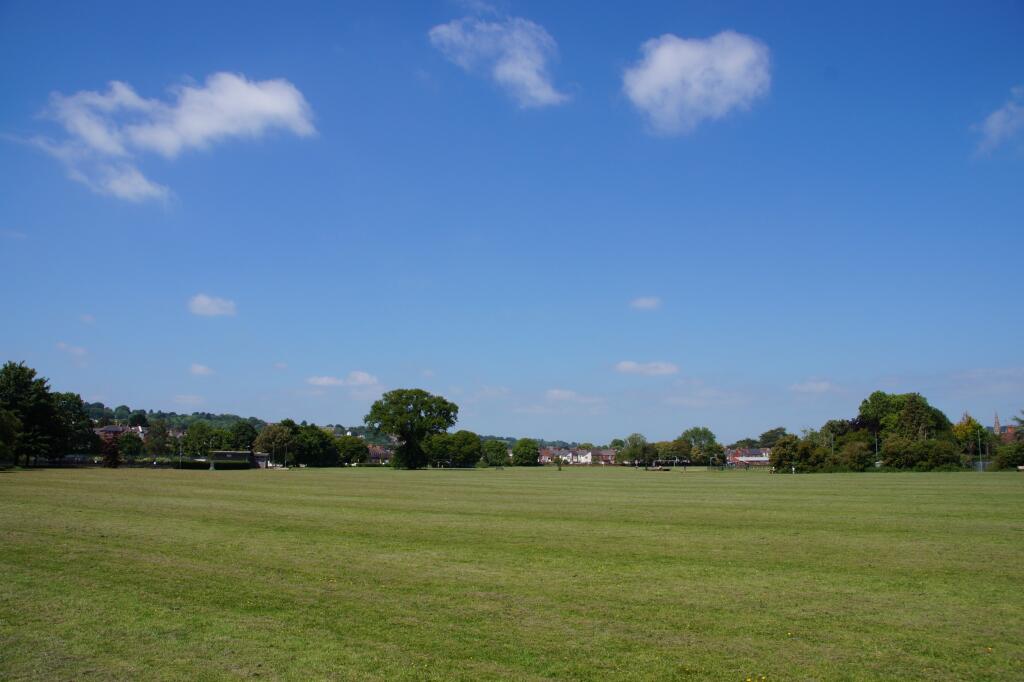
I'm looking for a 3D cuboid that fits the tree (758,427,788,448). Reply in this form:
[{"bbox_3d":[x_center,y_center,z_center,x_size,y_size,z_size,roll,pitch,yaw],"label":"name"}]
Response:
[{"bbox_3d":[109.000,42.310,320.000,12.250,13.310,11.640,-3,-10,18],"label":"tree"}]

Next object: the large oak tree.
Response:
[{"bbox_3d":[-24.870,21.780,190.000,22.800,20.000,21.660,1,-9,-7],"label":"large oak tree"}]

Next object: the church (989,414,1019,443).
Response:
[{"bbox_3d":[332.920,62.650,520.000,19.910,25.680,24.000,0,-9,0],"label":"church"}]

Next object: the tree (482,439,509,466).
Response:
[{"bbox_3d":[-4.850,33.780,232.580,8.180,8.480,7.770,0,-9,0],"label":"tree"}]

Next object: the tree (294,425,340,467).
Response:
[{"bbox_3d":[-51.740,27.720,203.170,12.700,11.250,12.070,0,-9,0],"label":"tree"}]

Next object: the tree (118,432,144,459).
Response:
[{"bbox_3d":[-93.270,26.470,188.180,6.370,8.090,6.050,0,-9,0],"label":"tree"}]

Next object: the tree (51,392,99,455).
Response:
[{"bbox_3d":[-87.550,17.620,154.150,9.440,15.360,8.970,0,-9,0],"label":"tree"}]

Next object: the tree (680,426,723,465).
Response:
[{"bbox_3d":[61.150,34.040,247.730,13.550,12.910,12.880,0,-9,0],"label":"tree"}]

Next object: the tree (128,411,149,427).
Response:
[{"bbox_3d":[-194.610,41.420,400.000,10.210,10.400,9.700,4,-10,-26],"label":"tree"}]

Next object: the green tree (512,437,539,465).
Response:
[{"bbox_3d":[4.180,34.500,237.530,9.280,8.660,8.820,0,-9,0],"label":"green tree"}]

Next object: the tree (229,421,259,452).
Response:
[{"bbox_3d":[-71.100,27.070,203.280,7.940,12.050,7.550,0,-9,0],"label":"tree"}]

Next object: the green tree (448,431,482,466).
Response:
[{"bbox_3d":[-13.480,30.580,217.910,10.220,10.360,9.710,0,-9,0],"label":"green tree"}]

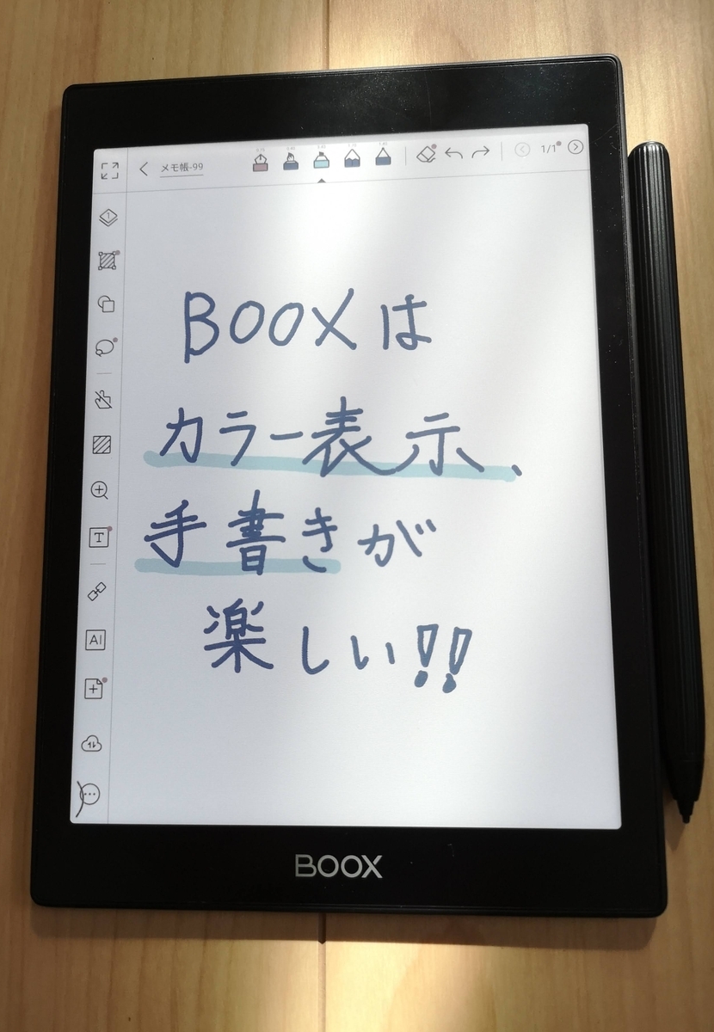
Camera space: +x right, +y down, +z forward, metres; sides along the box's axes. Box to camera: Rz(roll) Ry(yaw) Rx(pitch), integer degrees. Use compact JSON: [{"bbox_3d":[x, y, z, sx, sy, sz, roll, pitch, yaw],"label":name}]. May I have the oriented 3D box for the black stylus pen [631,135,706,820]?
[{"bbox_3d":[0.069,-0.011,0.179,0.009,0.009,0.153,-1,83,4],"label":"black stylus pen"}]

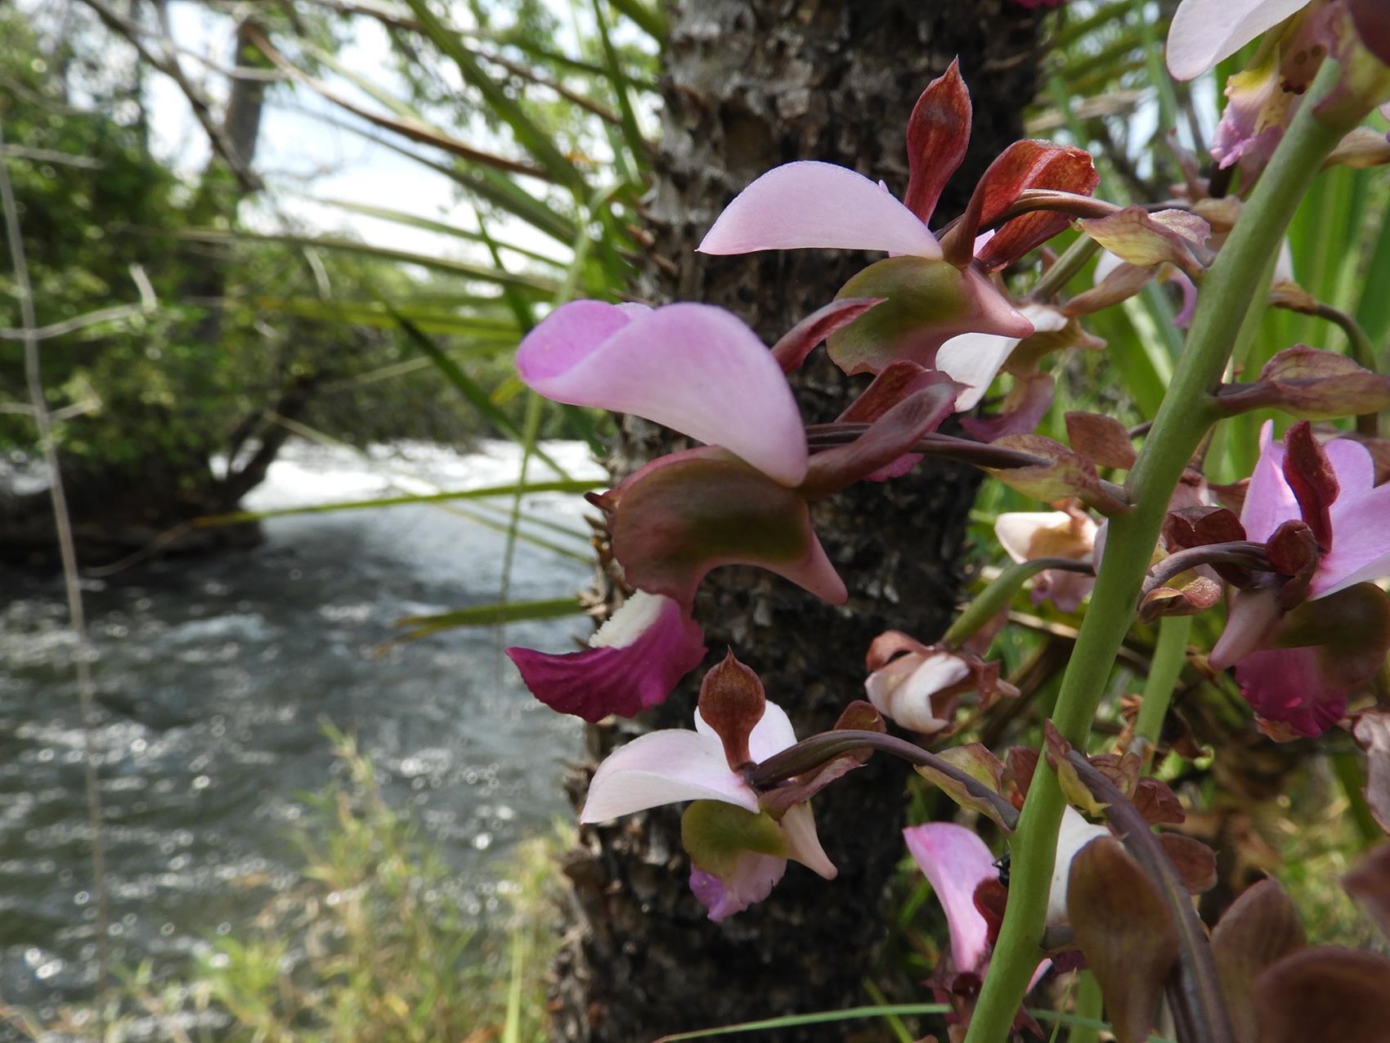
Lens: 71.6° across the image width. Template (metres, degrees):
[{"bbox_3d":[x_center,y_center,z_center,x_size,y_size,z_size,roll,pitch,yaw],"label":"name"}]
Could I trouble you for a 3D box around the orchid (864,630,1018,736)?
[{"bbox_3d":[0.054,0.035,0.210,0.029,0.022,0.025,3,7,23],"label":"orchid"}]

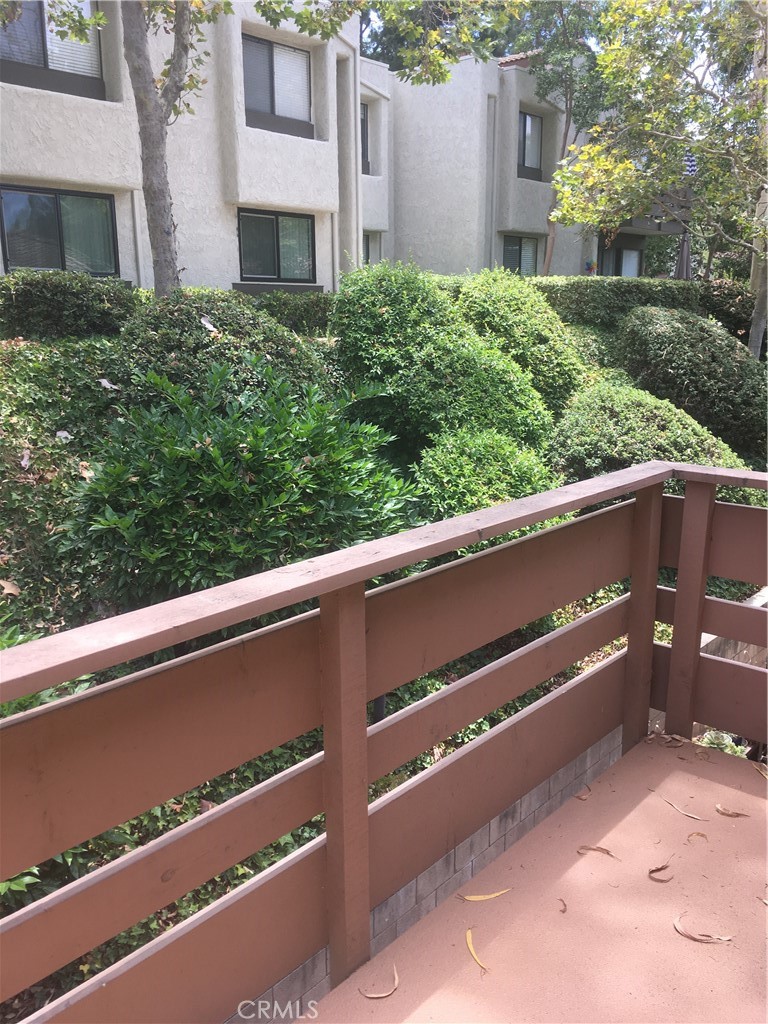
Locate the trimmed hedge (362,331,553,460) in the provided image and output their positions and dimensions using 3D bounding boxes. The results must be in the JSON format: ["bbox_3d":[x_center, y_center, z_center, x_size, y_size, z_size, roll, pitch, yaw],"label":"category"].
[{"bbox_3d":[0.548,-0.877,6.454,1.400,0.927,1.250,1,13,5],"label":"trimmed hedge"}]

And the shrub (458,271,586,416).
[{"bbox_3d":[1.303,-1.736,8.547,1.400,1.310,1.350,1,13,8],"label":"shrub"}]

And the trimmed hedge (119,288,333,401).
[{"bbox_3d":[-1.373,-1.502,7.602,1.850,0.910,1.450,-3,13,-10],"label":"trimmed hedge"}]

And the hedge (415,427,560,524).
[{"bbox_3d":[0.564,-0.116,4.728,0.850,0.691,0.800,1,13,7],"label":"hedge"}]

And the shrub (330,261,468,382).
[{"bbox_3d":[0.139,-1.695,8.037,1.250,1.218,1.250,0,13,1],"label":"shrub"}]

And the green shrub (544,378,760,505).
[{"bbox_3d":[1.888,-0.522,6.085,1.450,0.759,1.300,3,14,17],"label":"green shrub"}]

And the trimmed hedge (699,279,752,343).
[{"bbox_3d":[6.411,-3.811,16.121,1.150,1.078,1.100,4,14,21],"label":"trimmed hedge"}]

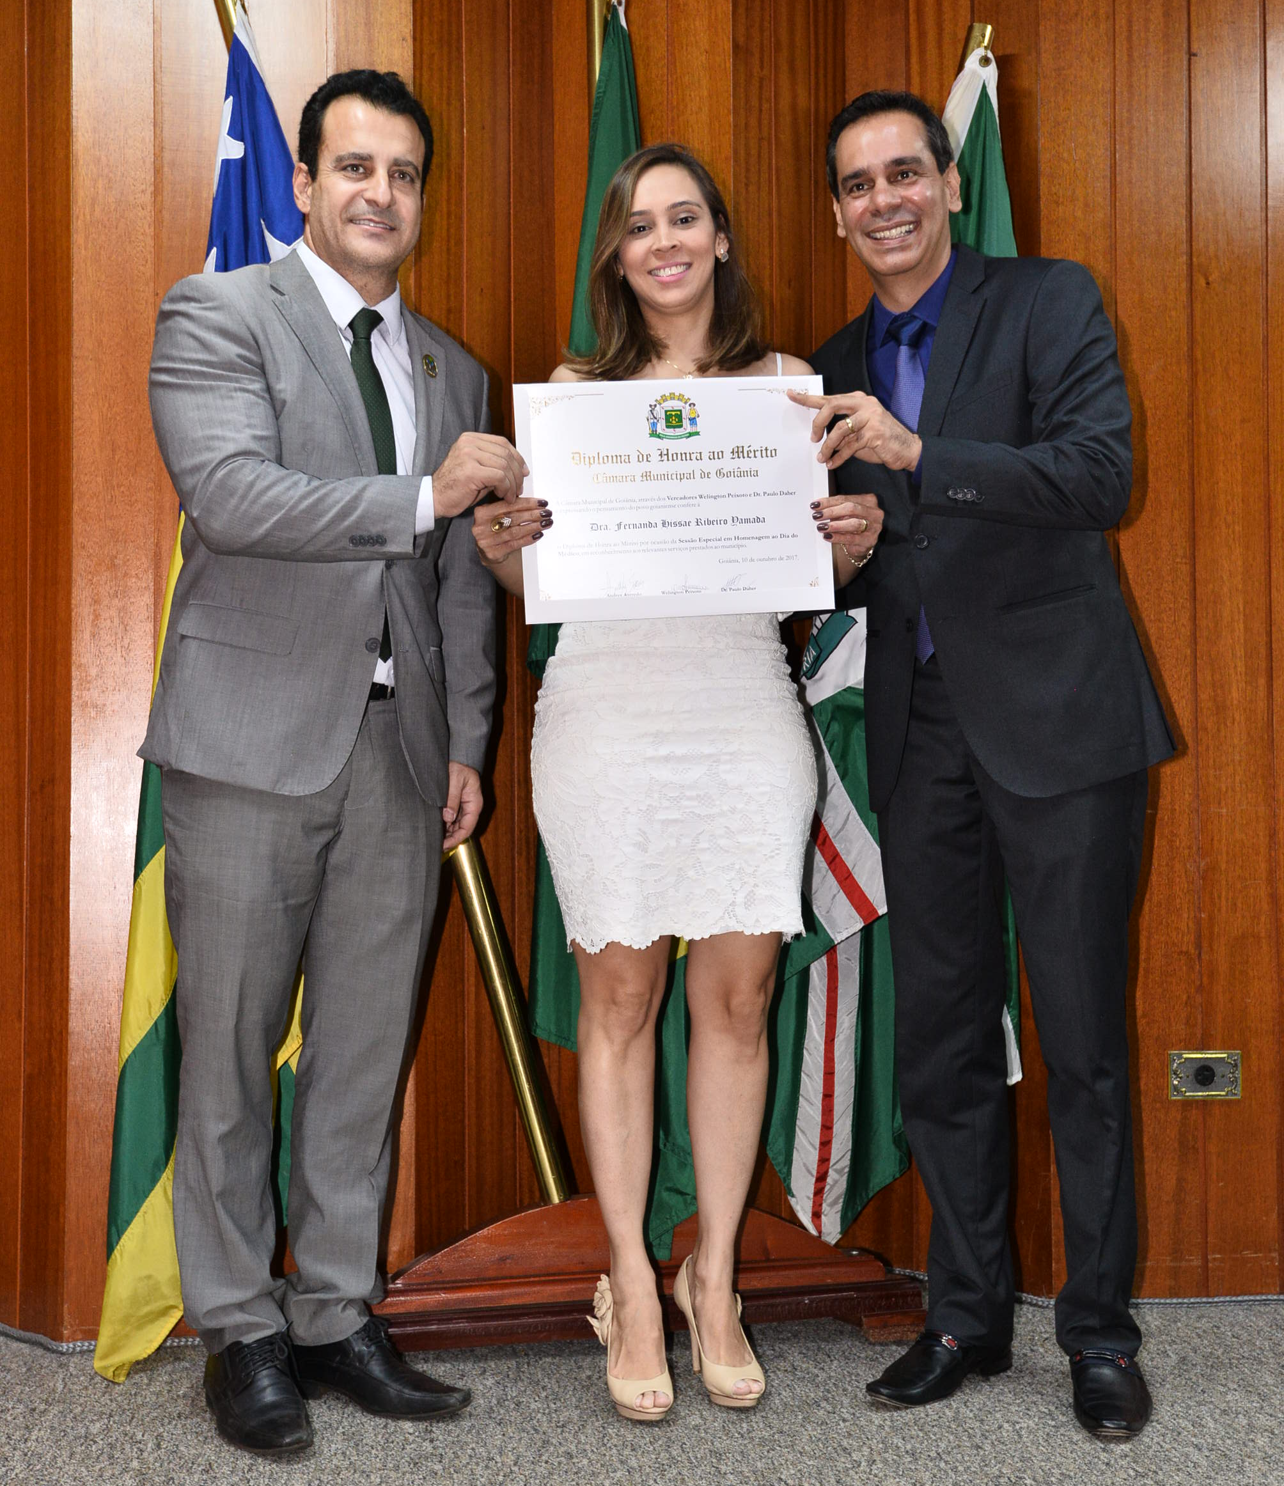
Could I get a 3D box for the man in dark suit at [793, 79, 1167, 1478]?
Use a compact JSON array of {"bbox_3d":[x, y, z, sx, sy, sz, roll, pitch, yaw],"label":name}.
[{"bbox_3d":[0.467,0.000,2.530,0.510,1.775,0.410,-1,-1,25],"label":"man in dark suit"}]

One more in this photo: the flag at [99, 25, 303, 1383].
[{"bbox_3d":[-0.623,-0.079,2.650,0.320,1.950,0.220,0,-1,-5],"label":"flag"}]

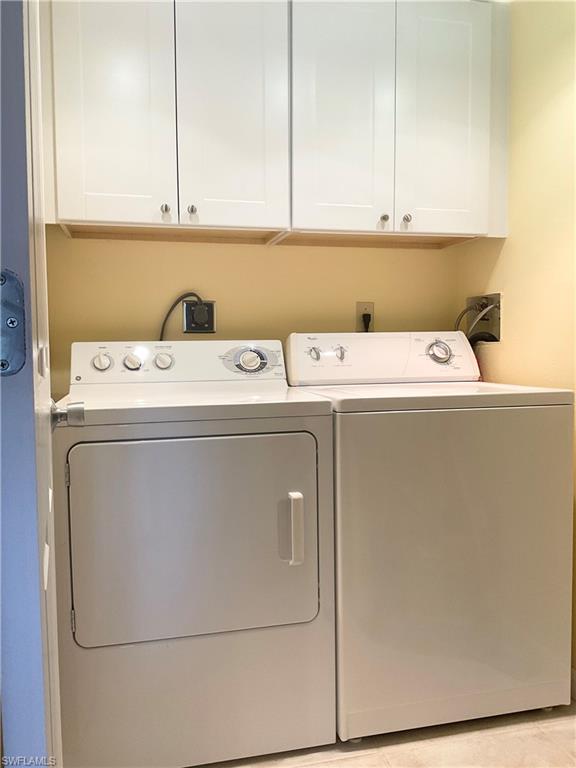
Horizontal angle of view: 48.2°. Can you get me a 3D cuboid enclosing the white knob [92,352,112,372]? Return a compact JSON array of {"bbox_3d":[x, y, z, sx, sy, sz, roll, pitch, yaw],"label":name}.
[{"bbox_3d":[-0.551,-0.065,1.908,0.052,0.052,0.028,-1,-12,-14],"label":"white knob"}]

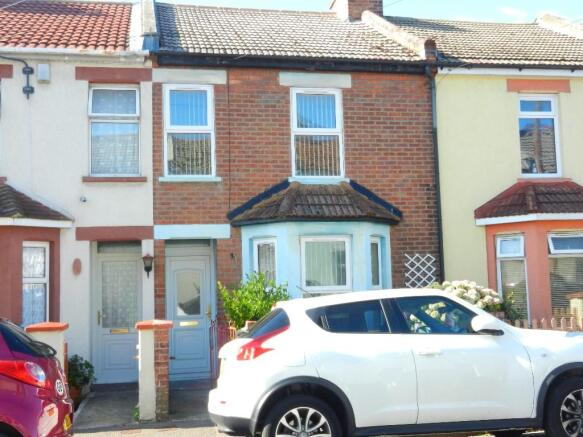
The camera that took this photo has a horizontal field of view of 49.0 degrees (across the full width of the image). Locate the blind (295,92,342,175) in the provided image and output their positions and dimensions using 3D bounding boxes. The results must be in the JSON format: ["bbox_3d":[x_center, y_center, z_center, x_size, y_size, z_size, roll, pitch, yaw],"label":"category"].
[{"bbox_3d":[0.441,-1.423,10.844,0.770,1.436,0.080,-1,-5,-11],"label":"blind"}]

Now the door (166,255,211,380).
[{"bbox_3d":[-1.617,1.560,10.097,0.680,1.935,0.090,-1,-5,-11],"label":"door"}]

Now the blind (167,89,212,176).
[{"bbox_3d":[-1.668,-1.405,10.454,0.702,1.435,0.080,-1,-5,-11],"label":"blind"}]

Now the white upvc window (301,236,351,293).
[{"bbox_3d":[0.541,0.705,9.837,0.788,0.858,0.080,-1,-5,-10],"label":"white upvc window"}]

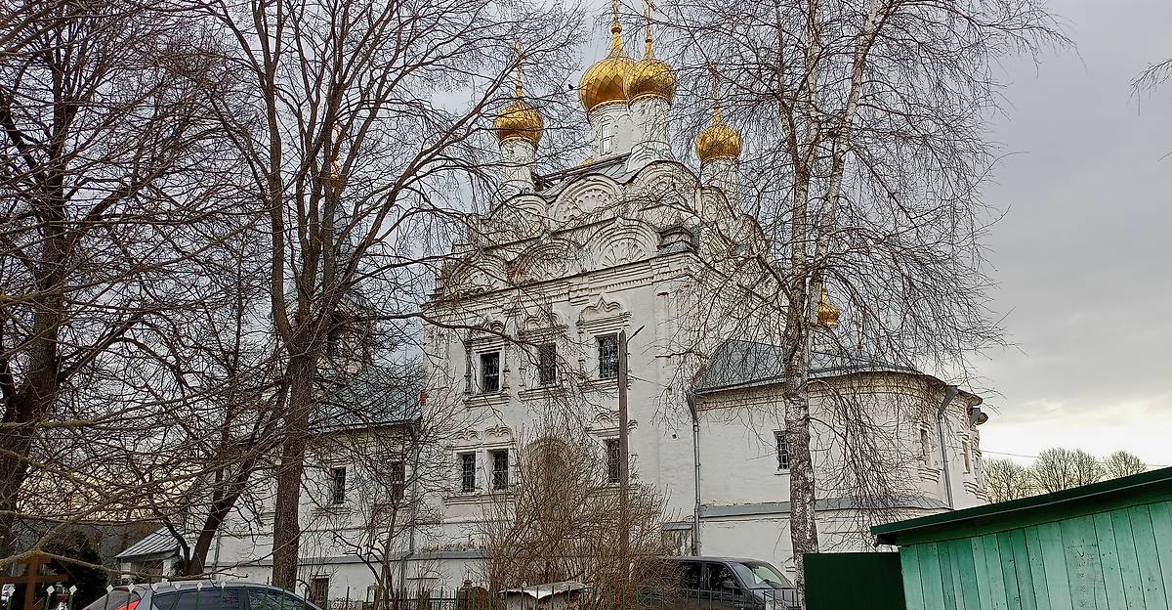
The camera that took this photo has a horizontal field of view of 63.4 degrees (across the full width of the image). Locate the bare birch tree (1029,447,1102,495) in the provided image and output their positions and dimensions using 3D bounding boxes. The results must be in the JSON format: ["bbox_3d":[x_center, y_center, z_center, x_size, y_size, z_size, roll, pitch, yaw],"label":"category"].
[{"bbox_3d":[37.928,17.131,73.222,6.200,12.300,6.000,-9,-19,26],"label":"bare birch tree"}]

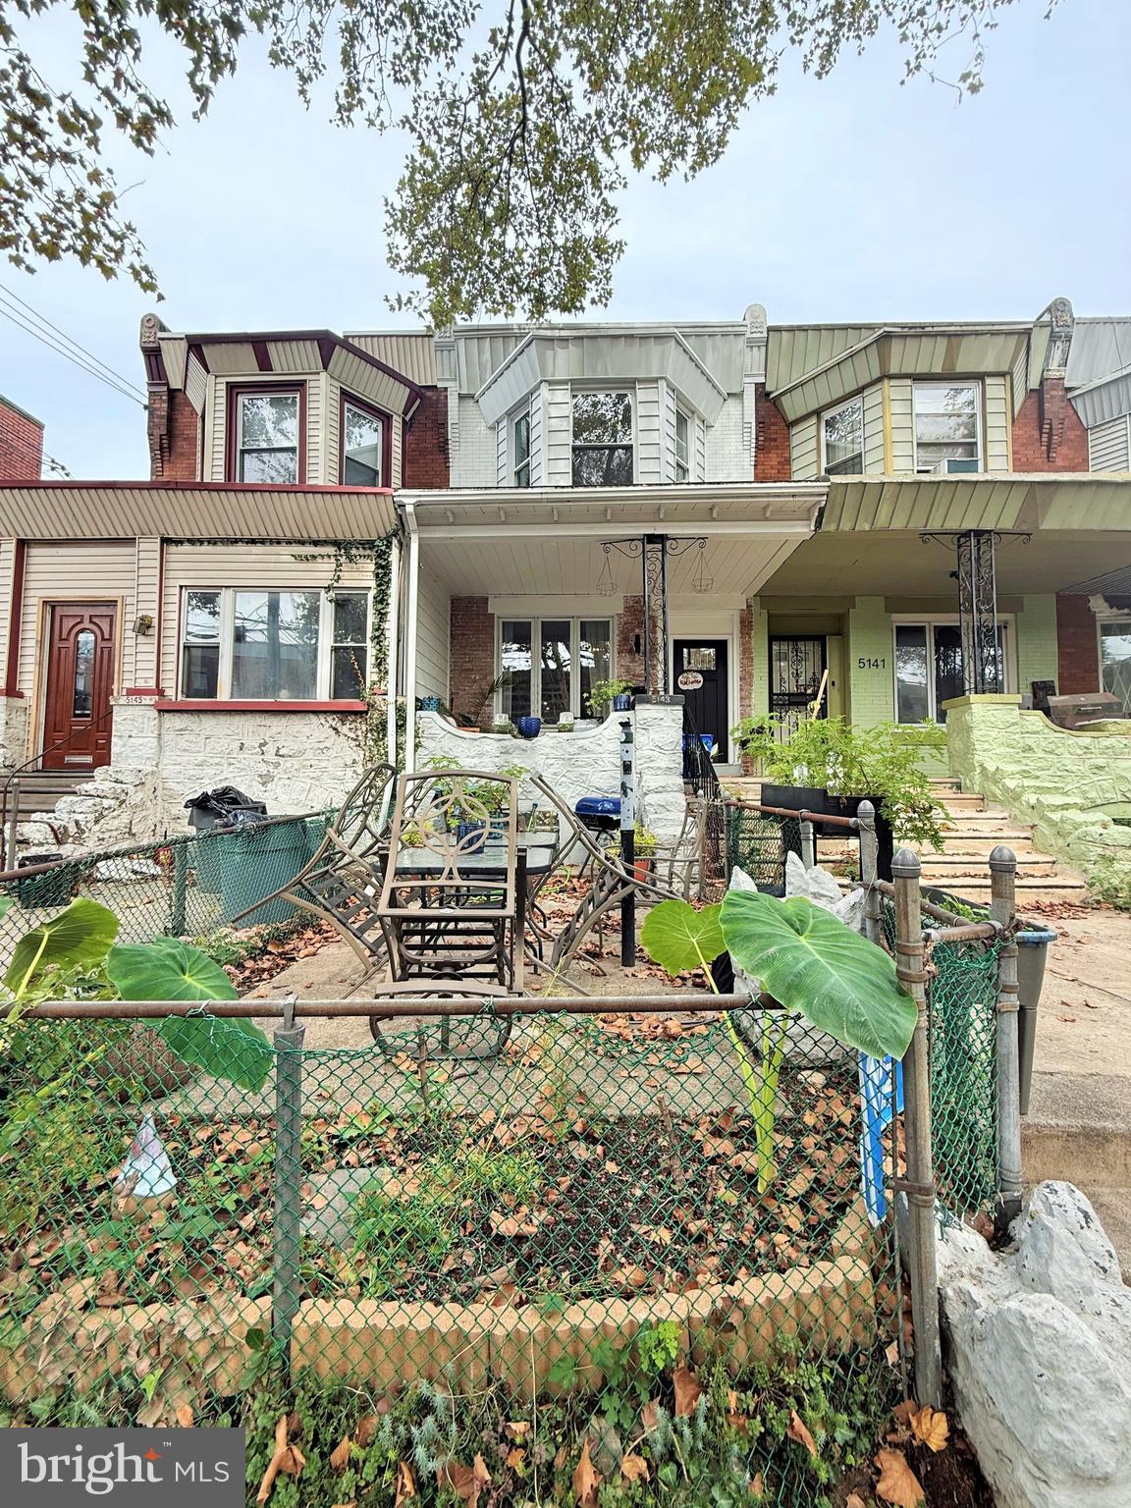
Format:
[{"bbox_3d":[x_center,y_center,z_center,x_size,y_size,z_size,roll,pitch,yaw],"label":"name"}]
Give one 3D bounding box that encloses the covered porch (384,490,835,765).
[{"bbox_3d":[0.574,-1.319,8.618,5.030,3.400,2.900,0,-3,1],"label":"covered porch"}]

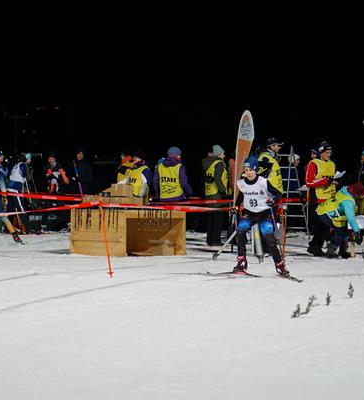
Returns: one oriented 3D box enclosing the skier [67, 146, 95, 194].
[{"bbox_3d":[-2.083,-0.226,39.000,0.540,1.720,0.380,0,2,11],"label":"skier"}]

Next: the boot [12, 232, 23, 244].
[{"bbox_3d":[-2.926,0.685,33.800,0.110,0.200,0.270,-17,-10,32],"label":"boot"}]

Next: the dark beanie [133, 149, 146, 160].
[{"bbox_3d":[-0.698,-0.747,31.200,0.240,0.200,0.210,0,1,13],"label":"dark beanie"}]

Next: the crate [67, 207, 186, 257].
[{"bbox_3d":[-0.845,0.510,30.000,1.810,0.740,0.850,0,1,-3],"label":"crate"}]

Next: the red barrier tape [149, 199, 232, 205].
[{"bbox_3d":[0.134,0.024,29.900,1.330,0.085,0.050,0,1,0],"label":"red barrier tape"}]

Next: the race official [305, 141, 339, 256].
[{"bbox_3d":[2.181,-0.016,29.700,0.450,1.780,0.500,1,2,38],"label":"race official"}]

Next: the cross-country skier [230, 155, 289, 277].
[{"bbox_3d":[0.987,0.197,24.200,0.740,1.530,0.750,0,1,9],"label":"cross-country skier"}]

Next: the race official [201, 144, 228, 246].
[{"bbox_3d":[0.566,-0.072,32.600,0.360,1.720,0.480,-1,2,-21],"label":"race official"}]

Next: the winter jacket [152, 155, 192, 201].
[{"bbox_3d":[-0.159,-0.359,31.700,0.650,0.730,0.380,0,1,9],"label":"winter jacket"}]

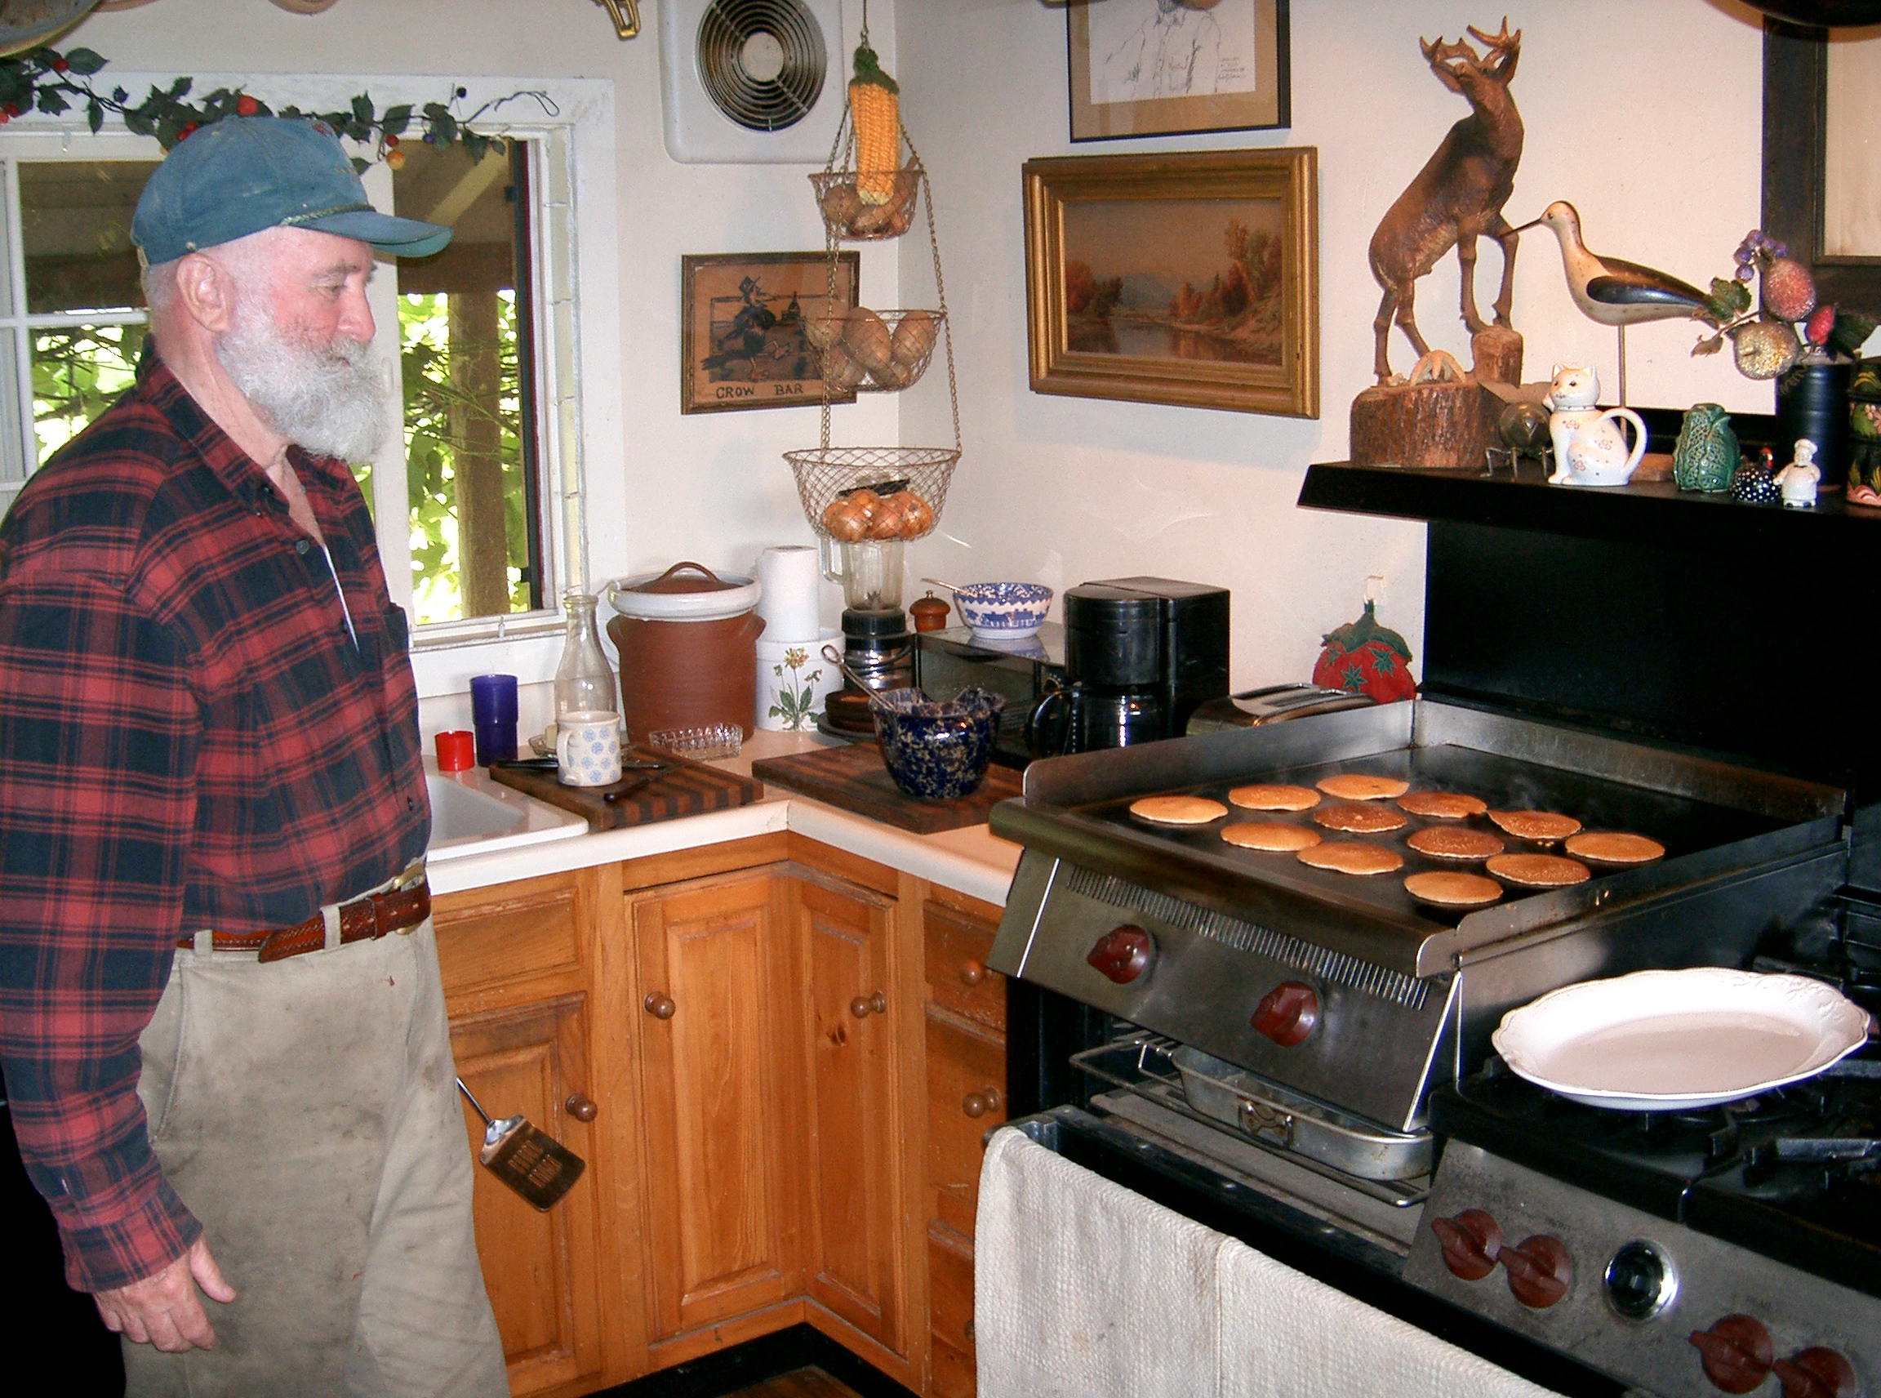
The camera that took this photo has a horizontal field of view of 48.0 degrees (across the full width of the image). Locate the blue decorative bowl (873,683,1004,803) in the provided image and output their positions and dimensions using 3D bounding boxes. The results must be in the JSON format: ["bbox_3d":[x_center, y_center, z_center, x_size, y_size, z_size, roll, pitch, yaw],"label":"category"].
[{"bbox_3d":[0.001,0.065,2.871,0.178,0.127,0.178,0,12,0],"label":"blue decorative bowl"}]

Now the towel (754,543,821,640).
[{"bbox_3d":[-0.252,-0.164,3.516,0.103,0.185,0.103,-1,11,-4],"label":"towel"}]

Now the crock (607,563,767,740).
[{"bbox_3d":[-0.410,-0.082,3.439,0.261,0.287,0.252,-2,11,-7],"label":"crock"}]

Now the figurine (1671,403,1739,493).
[{"bbox_3d":[0.822,-0.275,2.261,0.070,0.096,0.070,-10,15,-37],"label":"figurine"}]

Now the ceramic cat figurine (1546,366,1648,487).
[{"bbox_3d":[0.720,-0.305,2.316,0.110,0.135,0.072,-3,12,-11],"label":"ceramic cat figurine"}]

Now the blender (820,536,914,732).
[{"bbox_3d":[-0.111,-0.132,3.484,0.185,0.365,0.185,-1,11,-2],"label":"blender"}]

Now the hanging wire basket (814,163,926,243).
[{"bbox_3d":[-0.113,-0.760,3.250,0.178,0.112,0.178,0,12,0],"label":"hanging wire basket"}]

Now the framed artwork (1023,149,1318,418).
[{"bbox_3d":[0.334,-0.608,3.073,0.045,0.357,0.590,-13,17,-37],"label":"framed artwork"}]

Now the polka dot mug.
[{"bbox_3d":[-0.508,0.074,3.015,0.090,0.091,0.112,5,13,27],"label":"polka dot mug"}]

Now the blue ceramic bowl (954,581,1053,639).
[{"bbox_3d":[0.095,-0.133,3.194,0.151,0.067,0.151,0,12,0],"label":"blue ceramic bowl"}]

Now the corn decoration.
[{"bbox_3d":[-0.095,-0.813,2.990,0.070,0.222,0.065,0,12,0],"label":"corn decoration"}]

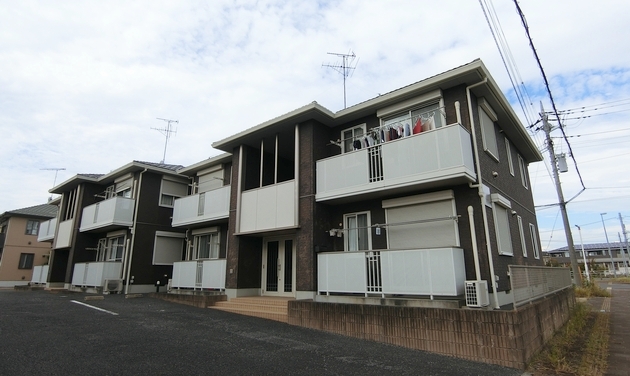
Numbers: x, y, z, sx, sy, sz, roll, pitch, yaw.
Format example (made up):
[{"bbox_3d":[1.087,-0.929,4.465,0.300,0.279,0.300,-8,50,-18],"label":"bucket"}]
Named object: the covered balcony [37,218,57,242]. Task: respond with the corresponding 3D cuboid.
[{"bbox_3d":[-16.538,2.761,22.023,4.138,1.210,0.917,-12,-18,39],"label":"covered balcony"}]

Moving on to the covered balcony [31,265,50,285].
[{"bbox_3d":[-16.366,5.349,21.219,3.694,1.050,0.854,-12,-18,39],"label":"covered balcony"}]

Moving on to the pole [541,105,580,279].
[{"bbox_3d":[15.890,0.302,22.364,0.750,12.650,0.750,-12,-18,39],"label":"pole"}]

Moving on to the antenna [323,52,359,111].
[{"bbox_3d":[1.358,-5.097,17.465,1.750,4.094,1.600,1,-14,-7],"label":"antenna"}]

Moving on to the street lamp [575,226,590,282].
[{"bbox_3d":[20.304,5.219,26.149,0.600,4.817,0.300,-12,-18,39],"label":"street lamp"}]

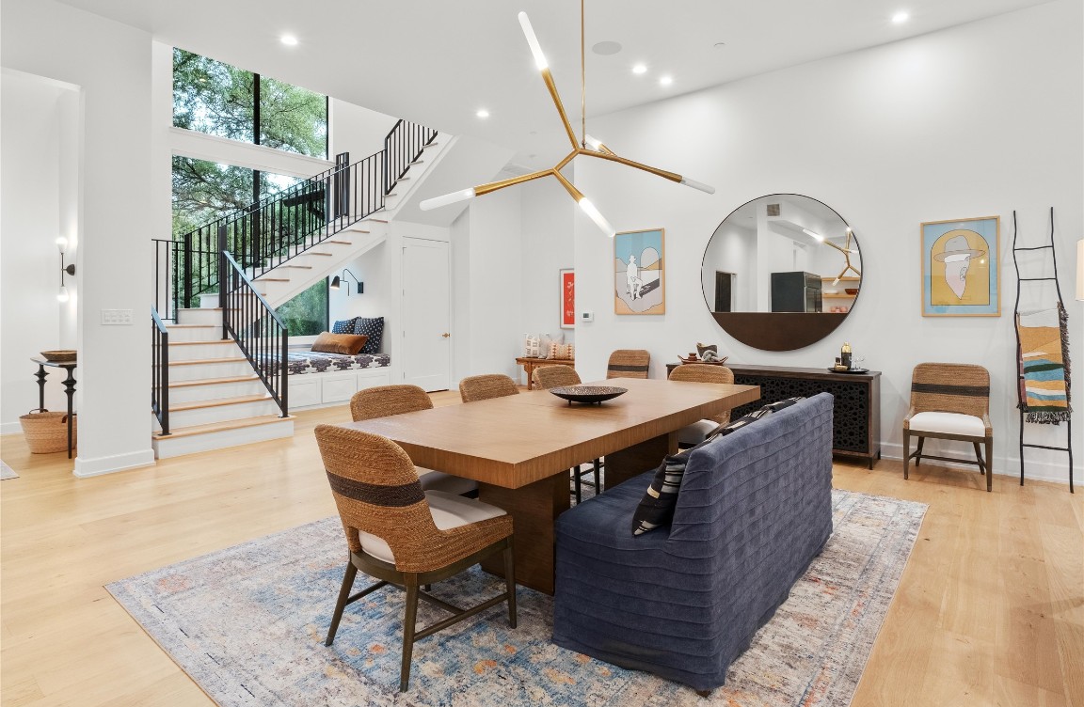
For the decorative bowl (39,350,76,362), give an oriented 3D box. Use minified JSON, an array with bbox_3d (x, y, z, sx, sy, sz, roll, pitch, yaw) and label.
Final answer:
[{"bbox_3d":[-4.482,0.032,5.420,0.340,0.095,0.340,3,5,38],"label":"decorative bowl"}]

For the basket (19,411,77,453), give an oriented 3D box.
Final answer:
[{"bbox_3d":[-4.420,0.711,5.220,0.500,0.340,0.500,2,2,39],"label":"basket"}]

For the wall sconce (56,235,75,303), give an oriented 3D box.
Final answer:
[{"bbox_3d":[-4.810,-0.846,5.780,0.115,0.660,0.150,2,2,39],"label":"wall sconce"}]

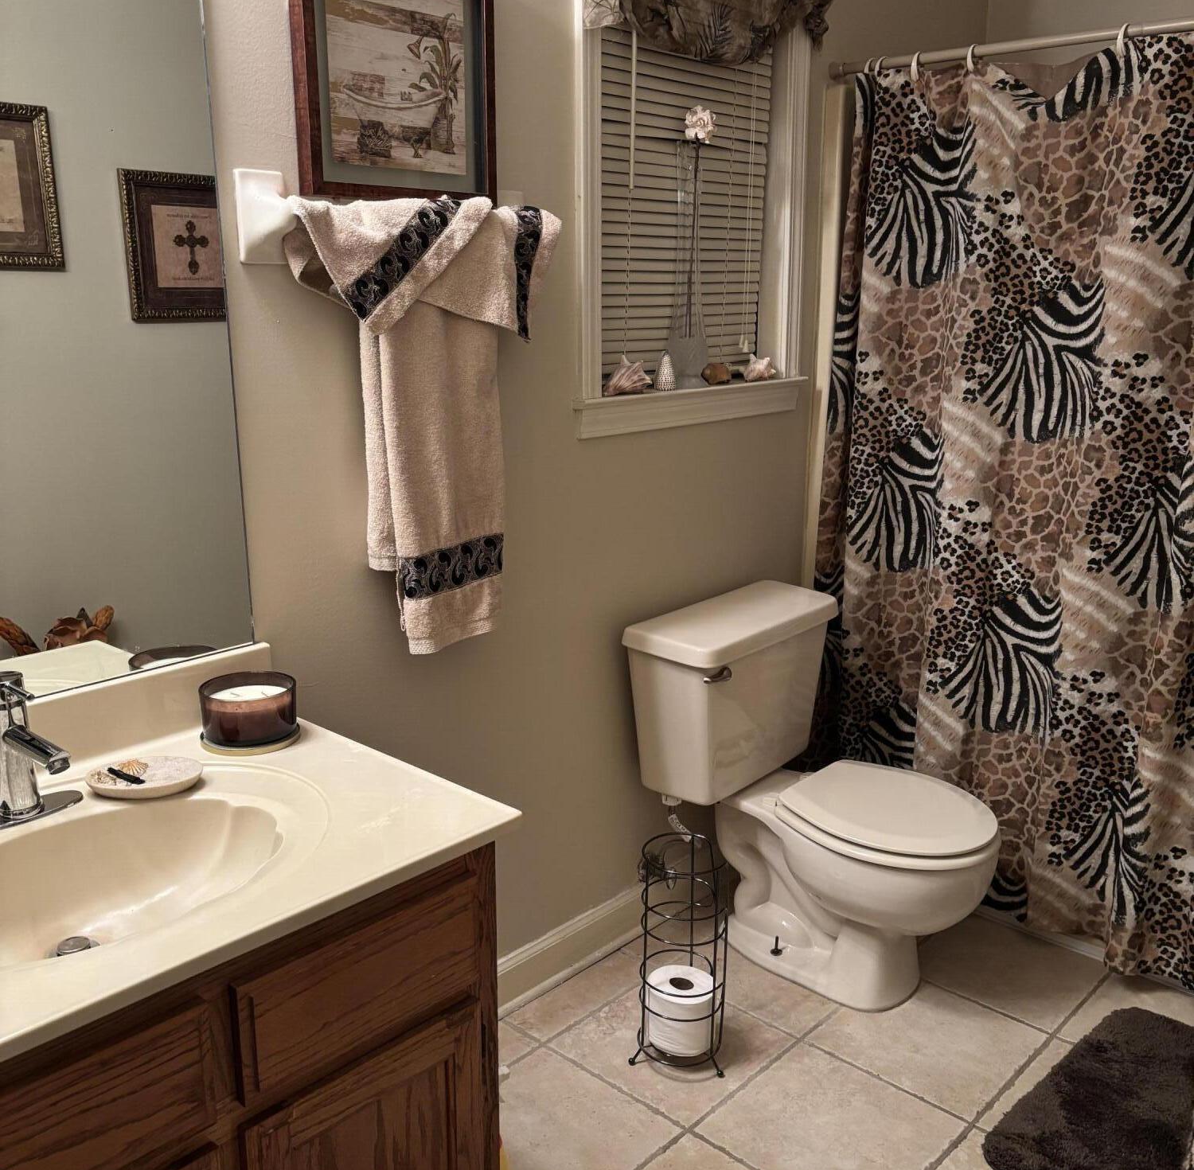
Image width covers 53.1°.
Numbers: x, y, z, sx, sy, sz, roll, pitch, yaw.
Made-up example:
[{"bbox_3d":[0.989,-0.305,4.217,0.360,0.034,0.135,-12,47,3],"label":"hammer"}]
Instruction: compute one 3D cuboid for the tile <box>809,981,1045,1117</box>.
[{"bbox_3d":[0.619,0.848,2.233,0.330,0.010,0.330,13,19,41],"label":"tile"}]

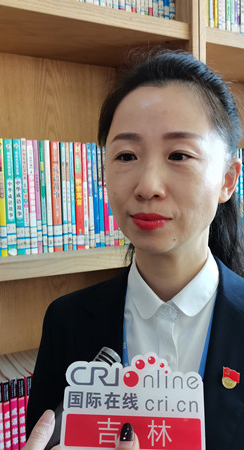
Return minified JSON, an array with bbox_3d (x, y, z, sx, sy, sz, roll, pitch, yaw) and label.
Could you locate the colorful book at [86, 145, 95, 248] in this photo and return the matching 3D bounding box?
[{"bbox_3d":[-0.111,-0.069,1.092,0.013,0.237,0.167,-3,4,-29],"label":"colorful book"}]

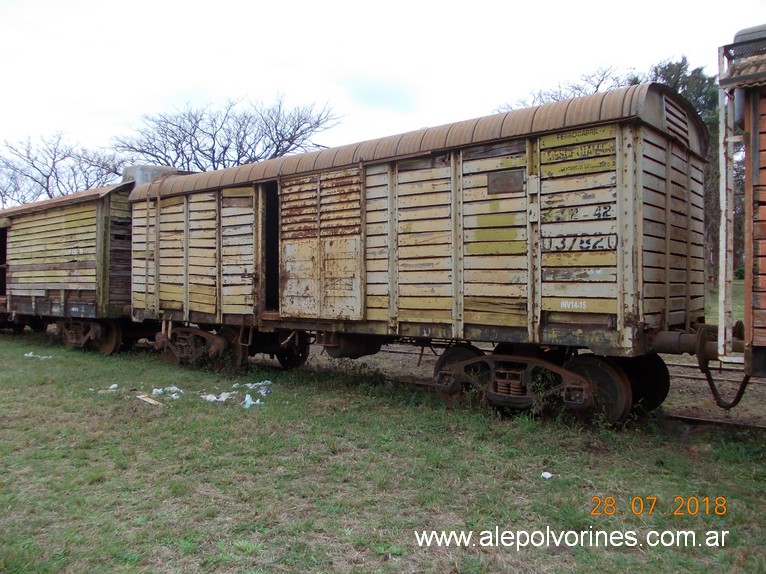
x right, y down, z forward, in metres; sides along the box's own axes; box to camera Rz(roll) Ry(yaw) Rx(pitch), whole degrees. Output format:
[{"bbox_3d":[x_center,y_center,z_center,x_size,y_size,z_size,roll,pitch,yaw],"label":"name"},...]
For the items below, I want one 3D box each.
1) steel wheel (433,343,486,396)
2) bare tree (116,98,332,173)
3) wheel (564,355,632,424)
[{"bbox_3d":[1.013,1.169,7.741,0.917,0.917,0.140,0,1,40],"label":"steel wheel"},{"bbox_3d":[-7.135,-3.540,27.968,10.216,9.962,9.706,0,1,0],"label":"bare tree"},{"bbox_3d":[2.218,1.173,6.746,0.917,0.917,0.140,0,1,40],"label":"wheel"}]

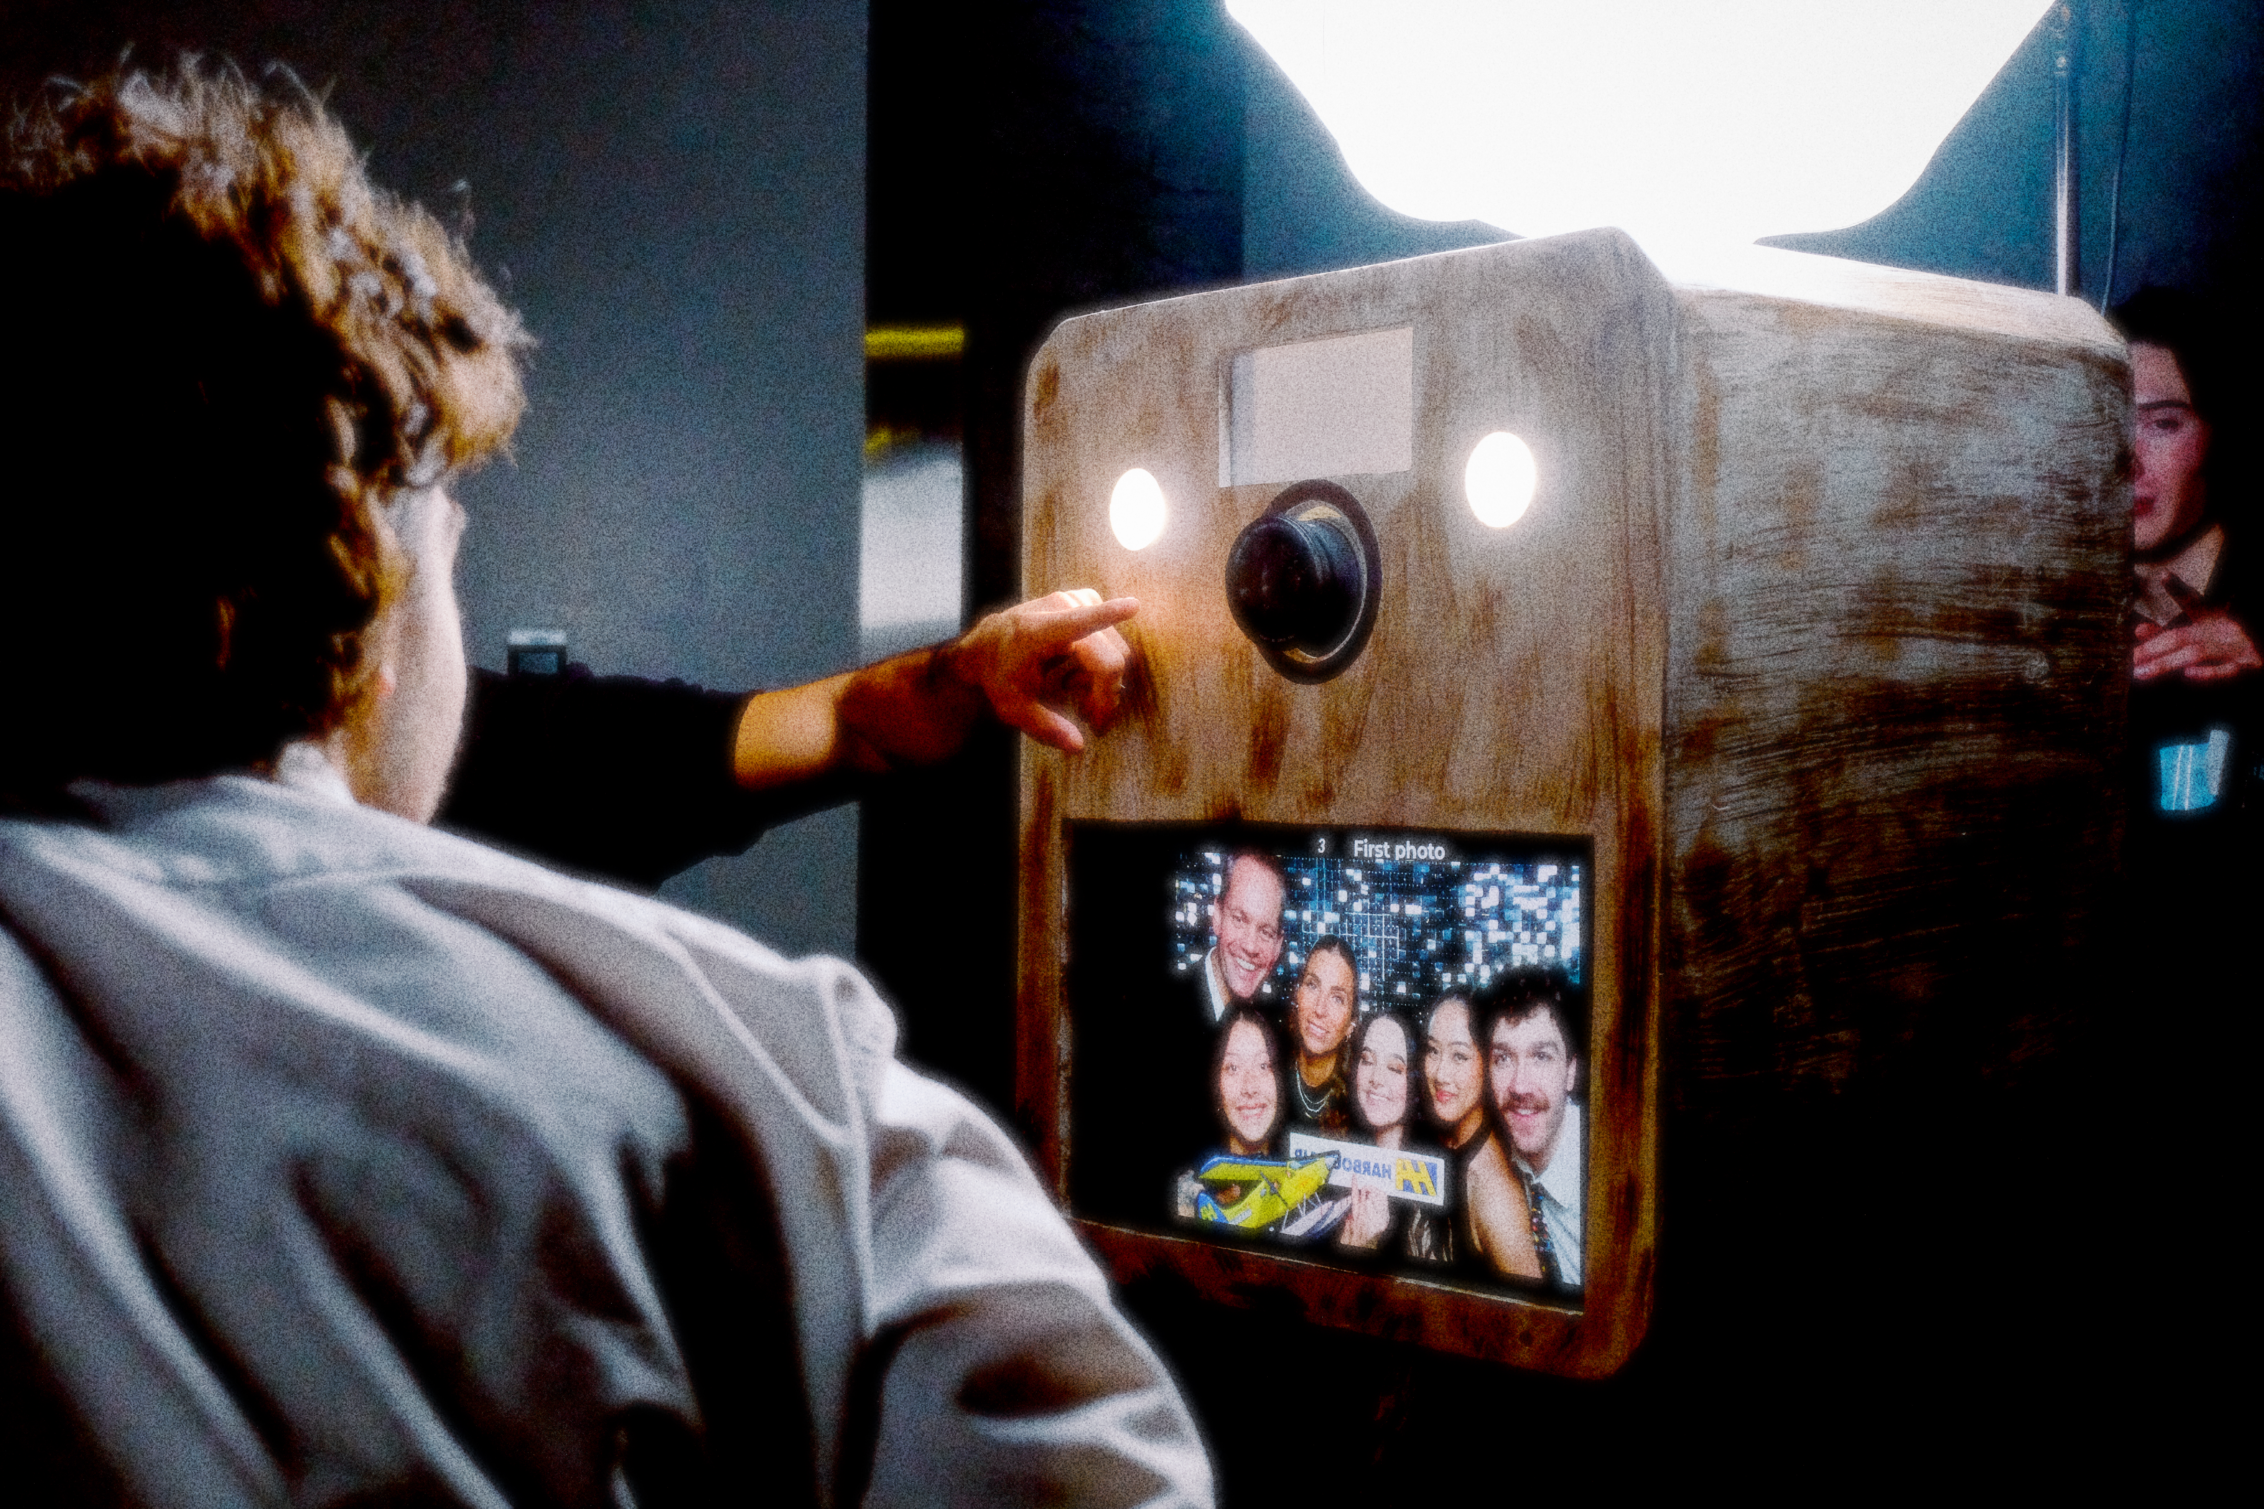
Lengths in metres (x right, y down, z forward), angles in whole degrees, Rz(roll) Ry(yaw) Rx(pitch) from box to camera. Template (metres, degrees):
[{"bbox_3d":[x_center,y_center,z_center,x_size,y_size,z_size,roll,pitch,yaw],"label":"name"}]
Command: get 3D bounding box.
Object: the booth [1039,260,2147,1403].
[{"bbox_3d":[0.269,0.028,1.929,0.435,0.618,0.551,1,0,-40],"label":"booth"}]

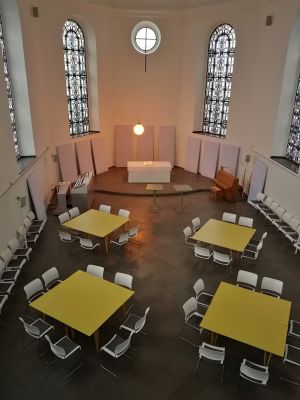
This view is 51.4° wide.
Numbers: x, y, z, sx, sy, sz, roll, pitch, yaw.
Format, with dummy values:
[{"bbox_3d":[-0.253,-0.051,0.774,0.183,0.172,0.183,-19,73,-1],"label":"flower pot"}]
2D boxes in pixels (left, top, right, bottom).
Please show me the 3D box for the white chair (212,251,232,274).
[{"bbox_3d":[2.081,1.775,8.943,0.500,0.830,0.510,12,24,27],"label":"white chair"}]

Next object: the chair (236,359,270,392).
[{"bbox_3d":[1.907,3.201,5.708,0.490,0.816,0.520,10,23,23],"label":"chair"}]

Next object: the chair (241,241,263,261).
[{"bbox_3d":[3.106,1.712,9.544,0.530,0.830,0.500,11,23,24],"label":"chair"}]

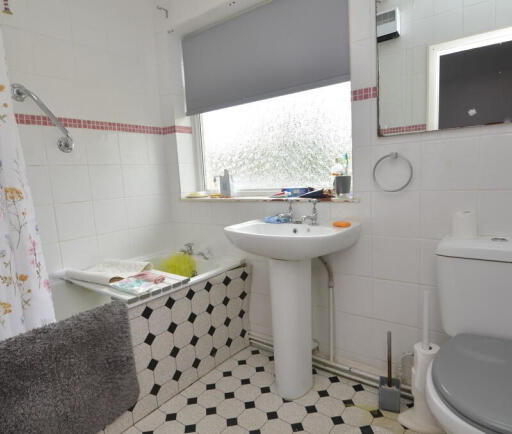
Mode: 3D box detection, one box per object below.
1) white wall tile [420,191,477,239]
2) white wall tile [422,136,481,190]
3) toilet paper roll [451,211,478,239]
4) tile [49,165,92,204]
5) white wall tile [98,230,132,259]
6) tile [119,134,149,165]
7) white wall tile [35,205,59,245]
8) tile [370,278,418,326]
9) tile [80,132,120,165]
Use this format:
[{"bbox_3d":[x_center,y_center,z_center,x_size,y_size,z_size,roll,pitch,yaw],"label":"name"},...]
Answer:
[{"bbox_3d":[0.776,-0.008,1.326,0.200,0.200,0.010,2,9,36],"label":"white wall tile"},{"bbox_3d":[0.770,-0.206,1.306,0.200,0.200,0.010,2,9,36],"label":"white wall tile"},{"bbox_3d":[0.788,0.030,1.236,0.077,0.099,0.077,2,9,36],"label":"toilet paper roll"},{"bbox_3d":[-1.002,-0.179,1.782,0.010,0.200,0.200,2,9,36],"label":"tile"},{"bbox_3d":[-0.866,0.190,1.992,0.010,0.190,0.200,2,9,36],"label":"white wall tile"},{"bbox_3d":[-0.768,-0.434,2.069,0.010,0.197,0.200,2,9,36],"label":"tile"},{"bbox_3d":[-1.105,0.044,1.634,0.010,0.200,0.200,2,9,36],"label":"white wall tile"},{"bbox_3d":[0.635,0.389,1.497,0.200,0.200,0.010,2,9,36],"label":"tile"},{"bbox_3d":[-0.887,-0.406,1.907,0.010,0.197,0.200,2,9,36],"label":"tile"}]

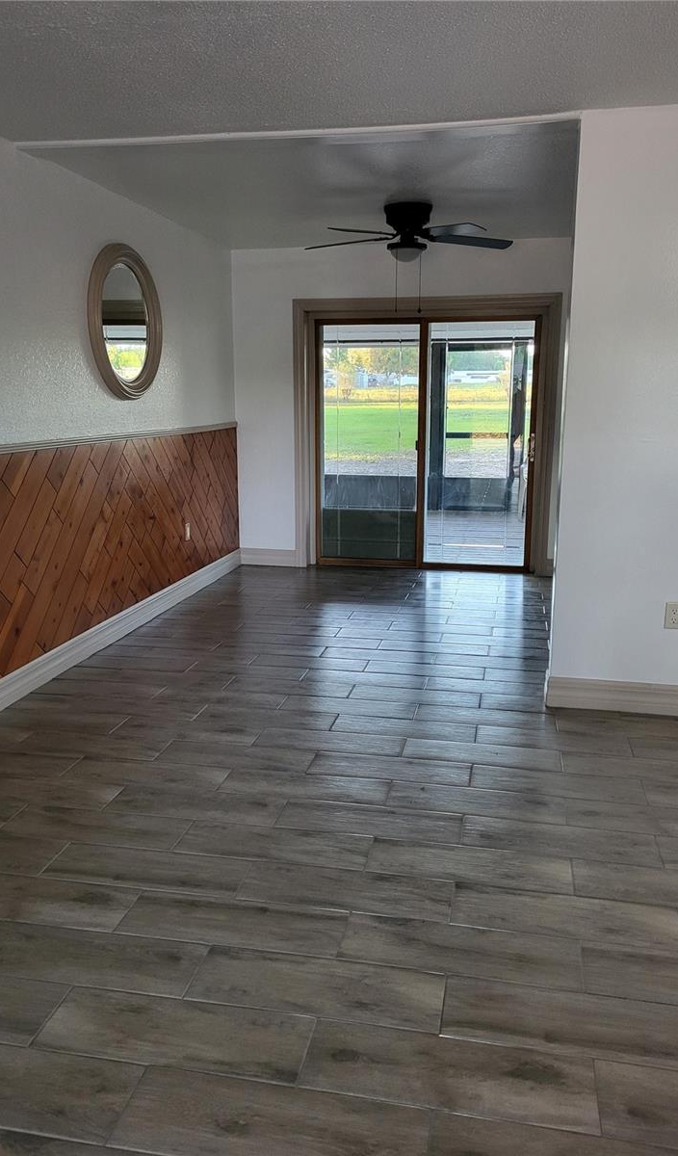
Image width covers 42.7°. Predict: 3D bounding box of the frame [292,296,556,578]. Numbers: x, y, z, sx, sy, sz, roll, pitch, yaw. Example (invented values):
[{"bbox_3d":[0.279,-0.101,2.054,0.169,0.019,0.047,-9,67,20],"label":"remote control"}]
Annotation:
[{"bbox_3d":[0.647,-1.078,6.722,2.002,2.095,0.140,3,12,11],"label":"frame"}]

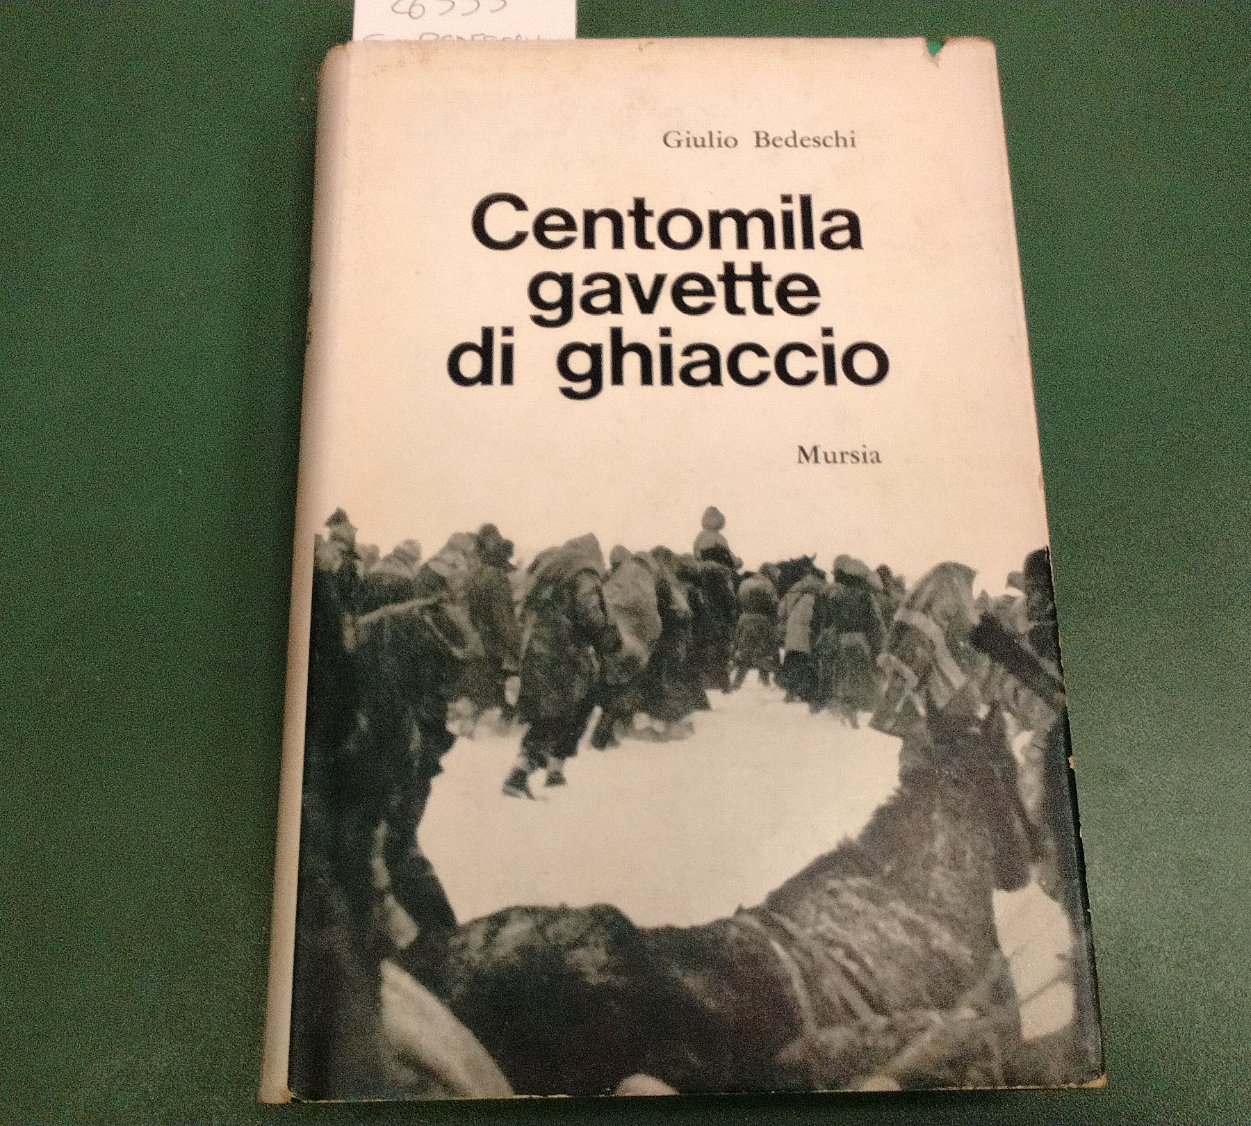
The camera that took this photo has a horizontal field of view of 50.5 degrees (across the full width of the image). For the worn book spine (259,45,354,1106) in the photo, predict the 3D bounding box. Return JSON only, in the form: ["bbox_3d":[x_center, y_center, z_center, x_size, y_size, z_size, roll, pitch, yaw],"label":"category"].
[{"bbox_3d":[-0.064,-0.006,0.273,0.013,0.028,0.215,-1,75,-1],"label":"worn book spine"}]

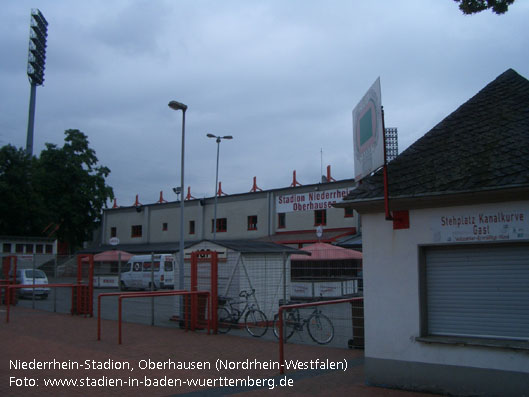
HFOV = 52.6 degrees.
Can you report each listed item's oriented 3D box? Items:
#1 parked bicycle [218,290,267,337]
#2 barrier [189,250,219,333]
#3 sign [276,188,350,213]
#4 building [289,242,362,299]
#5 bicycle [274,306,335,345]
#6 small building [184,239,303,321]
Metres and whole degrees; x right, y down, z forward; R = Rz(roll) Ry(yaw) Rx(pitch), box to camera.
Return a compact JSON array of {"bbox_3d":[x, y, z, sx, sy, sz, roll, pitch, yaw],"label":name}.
[{"bbox_3d":[-0.628,2.947,13.660,1.800,1.090,0.580,-6,-10,39],"label":"parked bicycle"},{"bbox_3d":[-1.592,2.498,14.314,0.960,2.140,0.180,-7,-10,42],"label":"barrier"},{"bbox_3d":[4.082,0.232,43.947,7.930,1.490,0.100,-6,-10,40],"label":"sign"},{"bbox_3d":[3.272,4.289,31.778,4.300,3.120,4.100,-3,-8,20],"label":"building"},{"bbox_3d":[0.888,2.781,12.316,1.730,1.060,0.580,-6,-9,38],"label":"bicycle"},{"bbox_3d":[-0.741,2.720,17.585,3.210,2.550,3.470,-7,-10,42],"label":"small building"}]

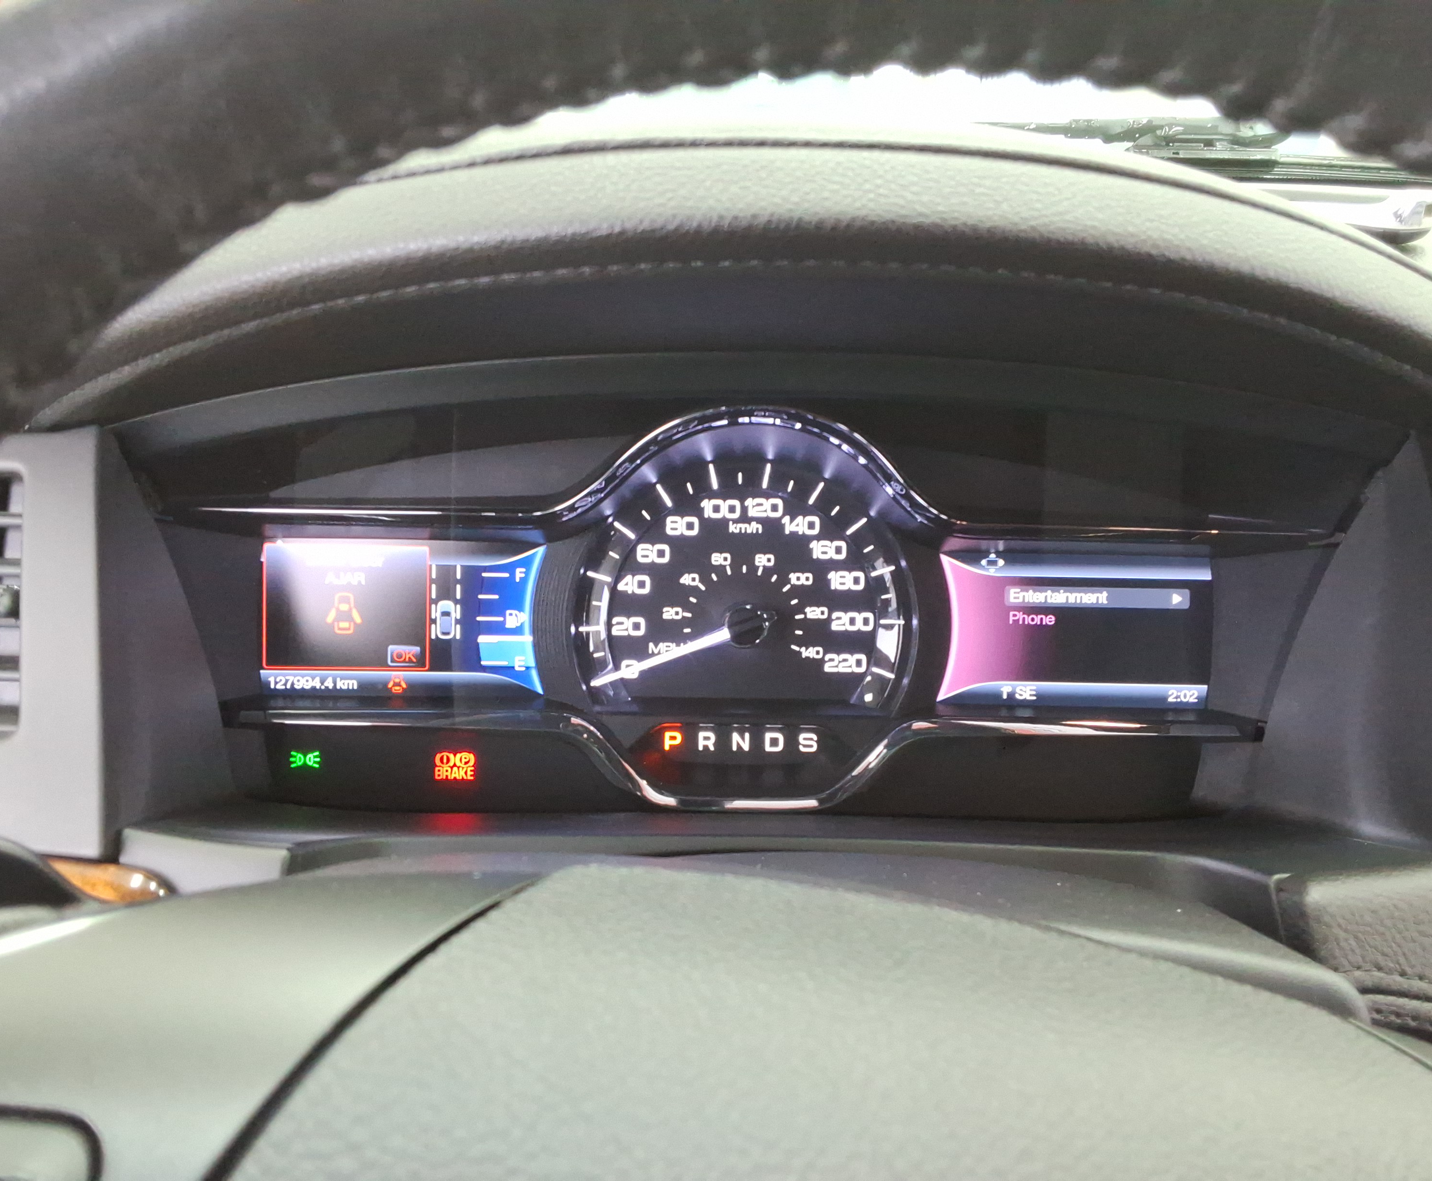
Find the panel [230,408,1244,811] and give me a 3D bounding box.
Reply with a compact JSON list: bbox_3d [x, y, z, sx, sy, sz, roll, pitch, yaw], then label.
[{"bbox_3d":[0.007,0.006,0.410,0.320,0.128,0.050,1,3,0],"label":"panel"}]

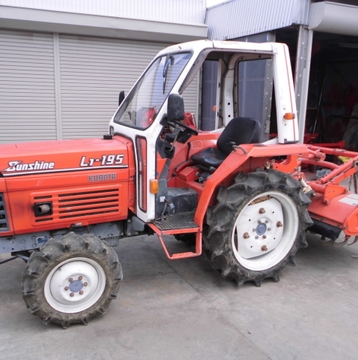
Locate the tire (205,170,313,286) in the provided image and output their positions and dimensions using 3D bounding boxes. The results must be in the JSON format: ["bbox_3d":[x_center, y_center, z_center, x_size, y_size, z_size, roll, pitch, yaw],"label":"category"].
[{"bbox_3d":[0.647,0.380,2.869,0.936,0.936,0.211,-4,16,-26],"label":"tire"}]

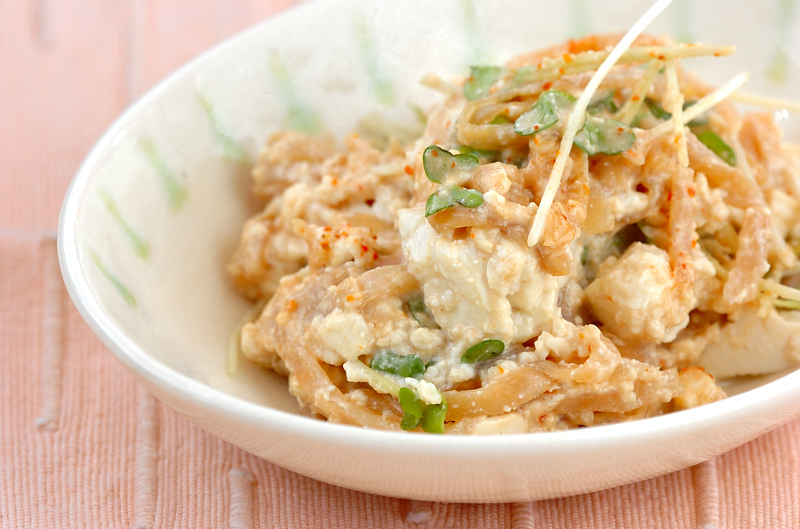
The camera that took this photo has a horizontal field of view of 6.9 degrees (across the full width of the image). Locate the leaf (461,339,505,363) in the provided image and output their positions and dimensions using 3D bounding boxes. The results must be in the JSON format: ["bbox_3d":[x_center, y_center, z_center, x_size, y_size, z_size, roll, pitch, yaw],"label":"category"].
[{"bbox_3d":[0.015,0.016,1.200,0.008,0.002,0.005,-22,40,0],"label":"leaf"}]

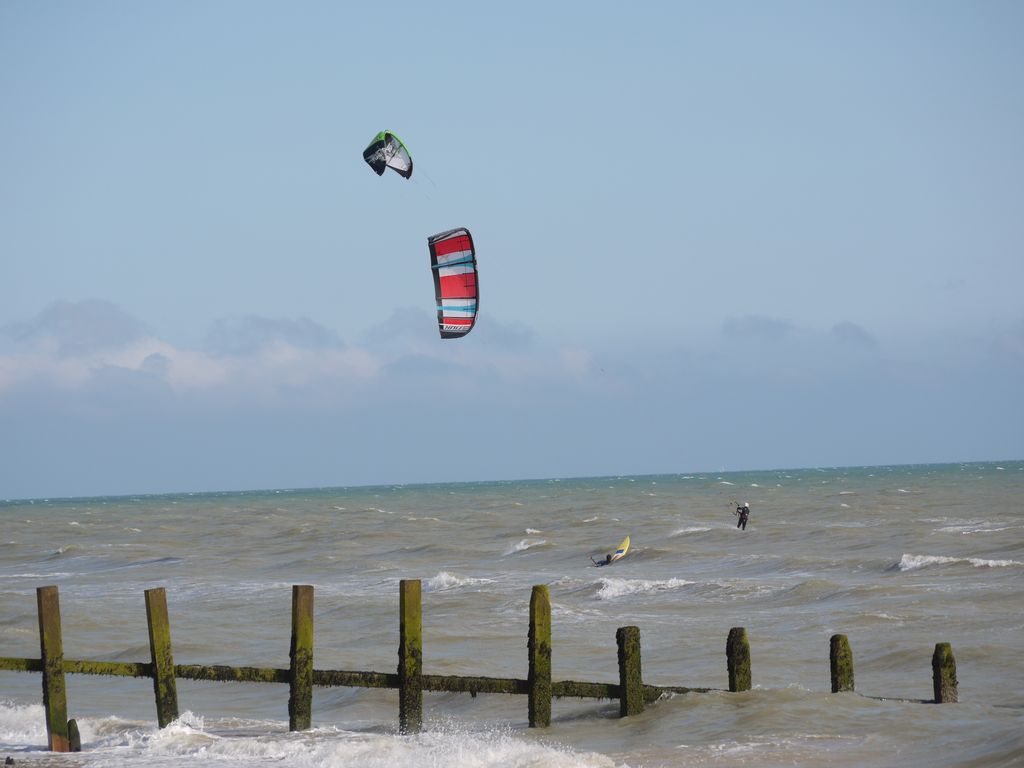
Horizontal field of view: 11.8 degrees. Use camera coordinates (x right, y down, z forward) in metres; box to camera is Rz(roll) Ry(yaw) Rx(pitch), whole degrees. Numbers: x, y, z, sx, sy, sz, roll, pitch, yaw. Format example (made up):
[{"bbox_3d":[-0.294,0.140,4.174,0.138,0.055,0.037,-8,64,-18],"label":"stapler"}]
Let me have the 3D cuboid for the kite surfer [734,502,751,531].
[{"bbox_3d":[13.834,7.951,298.000,0.800,1.670,0.600,-3,-1,34],"label":"kite surfer"}]

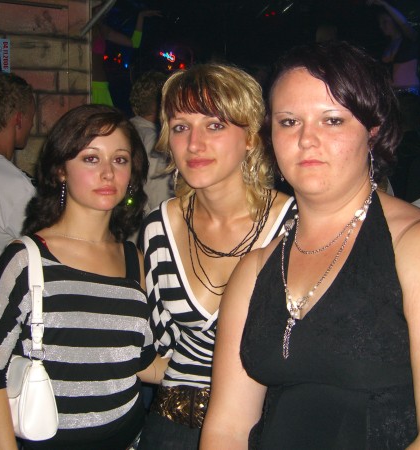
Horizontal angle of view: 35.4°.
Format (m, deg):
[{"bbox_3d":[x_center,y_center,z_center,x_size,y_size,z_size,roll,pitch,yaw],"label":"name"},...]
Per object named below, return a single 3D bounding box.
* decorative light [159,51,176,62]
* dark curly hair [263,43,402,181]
[{"bbox_3d":[-0.387,-1.535,6.000,0.160,0.110,0.050,2,8,0],"label":"decorative light"},{"bbox_3d":[0.202,-0.181,1.070,0.205,0.225,0.225,5,9,22],"label":"dark curly hair"}]

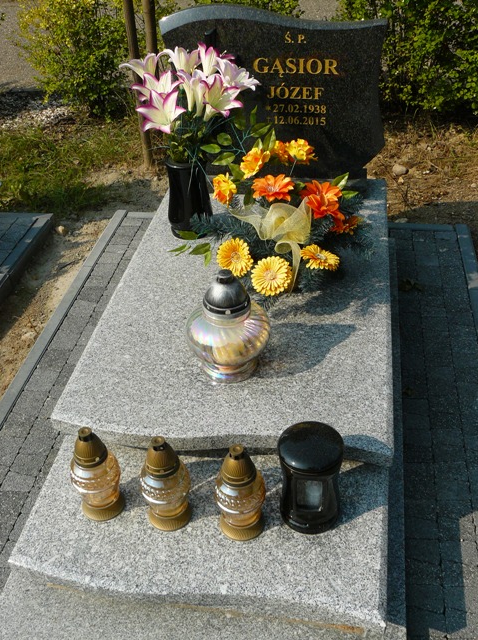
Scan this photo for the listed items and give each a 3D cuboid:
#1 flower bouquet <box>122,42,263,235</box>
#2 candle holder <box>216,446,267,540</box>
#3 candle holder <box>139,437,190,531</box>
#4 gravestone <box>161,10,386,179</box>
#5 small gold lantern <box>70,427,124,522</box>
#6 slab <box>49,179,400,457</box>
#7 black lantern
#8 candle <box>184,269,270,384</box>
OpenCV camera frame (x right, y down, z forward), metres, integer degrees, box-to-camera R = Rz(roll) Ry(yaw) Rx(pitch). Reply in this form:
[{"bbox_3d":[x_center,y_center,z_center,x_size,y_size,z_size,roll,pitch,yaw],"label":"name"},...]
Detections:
[{"bbox_3d":[-0.145,-0.578,2.271,0.458,0.660,0.364,4,39,9],"label":"flower bouquet"},{"bbox_3d":[0.003,0.399,1.574,0.121,0.277,0.121,4,39,9],"label":"candle holder"},{"bbox_3d":[-0.180,0.385,1.604,0.121,0.275,0.121,4,39,9],"label":"candle holder"},{"bbox_3d":[0.136,-0.836,2.493,0.837,0.620,0.089,4,39,9],"label":"gravestone"},{"bbox_3d":[-0.355,0.369,1.635,0.121,0.277,0.121,4,39,9],"label":"small gold lantern"},{"bbox_3d":[0.053,-0.129,2.263,0.891,0.052,1.496,4,39,9],"label":"slab"},{"bbox_3d":[0.172,0.382,1.600,0.149,0.257,0.149,4,39,9],"label":"black lantern"},{"bbox_3d":[-0.027,0.006,1.796,0.228,0.317,0.228,4,39,9],"label":"candle"}]

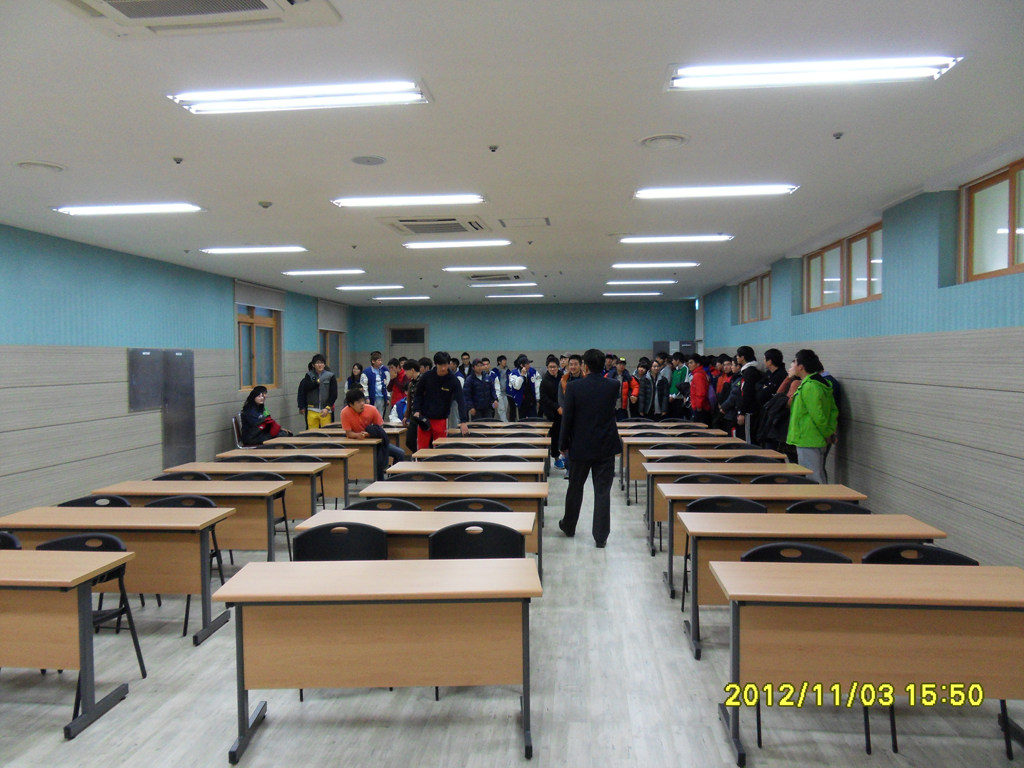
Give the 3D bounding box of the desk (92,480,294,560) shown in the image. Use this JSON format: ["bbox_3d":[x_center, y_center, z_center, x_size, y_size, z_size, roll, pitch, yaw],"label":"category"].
[{"bbox_3d":[-2.413,1.148,5.435,1.360,0.725,0.465,0,2,4],"label":"desk"}]

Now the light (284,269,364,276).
[{"bbox_3d":[-2.812,-1.661,10.539,1.240,0.080,0.250,0,2,6],"label":"light"}]

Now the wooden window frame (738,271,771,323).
[{"bbox_3d":[4.041,-1.391,11.613,0.120,0.710,2.500,0,2,6],"label":"wooden window frame"}]

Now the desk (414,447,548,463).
[{"bbox_3d":[-0.297,1.062,7.231,1.343,0.720,0.460,0,2,3],"label":"desk"}]

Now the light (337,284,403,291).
[{"bbox_3d":[-2.583,-1.772,12.959,1.250,0.070,0.270,0,2,5],"label":"light"}]

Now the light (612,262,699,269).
[{"bbox_3d":[2.047,-1.704,10.091,1.250,0.070,0.270,0,2,5],"label":"light"}]

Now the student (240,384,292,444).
[{"bbox_3d":[-3.524,0.688,10.380,0.760,1.300,0.500,0,2,7],"label":"student"}]

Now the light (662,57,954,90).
[{"bbox_3d":[1.380,-1.451,3.271,1.250,0.070,0.270,0,2,5],"label":"light"}]

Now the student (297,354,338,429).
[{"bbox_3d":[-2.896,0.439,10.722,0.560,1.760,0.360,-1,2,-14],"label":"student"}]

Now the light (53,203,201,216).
[{"bbox_3d":[-3.309,-1.517,6.109,1.250,0.070,0.270,0,2,5],"label":"light"}]

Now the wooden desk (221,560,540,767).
[{"bbox_3d":[-0.543,1.184,3.096,1.318,0.723,0.450,0,2,-1],"label":"wooden desk"}]

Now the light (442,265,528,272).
[{"bbox_3d":[-0.383,-1.607,9.877,1.210,0.070,0.260,0,2,5],"label":"light"}]

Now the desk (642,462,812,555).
[{"bbox_3d":[1.803,1.059,6.028,1.318,0.723,0.450,0,2,5],"label":"desk"}]

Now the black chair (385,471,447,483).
[{"bbox_3d":[-0.790,1.107,5.563,0.490,0.780,0.490,0,2,4],"label":"black chair"}]

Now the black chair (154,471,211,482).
[{"bbox_3d":[-2.740,1.114,5.682,0.490,0.770,0.520,0,2,5],"label":"black chair"}]

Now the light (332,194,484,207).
[{"bbox_3d":[-0.840,-1.512,5.841,1.240,0.080,0.250,0,2,6],"label":"light"}]

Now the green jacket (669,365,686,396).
[{"bbox_3d":[2.870,-0.053,12.200,0.430,0.560,0.290,1,3,41],"label":"green jacket"}]

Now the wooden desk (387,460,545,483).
[{"bbox_3d":[-0.378,1.096,6.297,1.343,0.720,0.460,0,2,4],"label":"wooden desk"}]

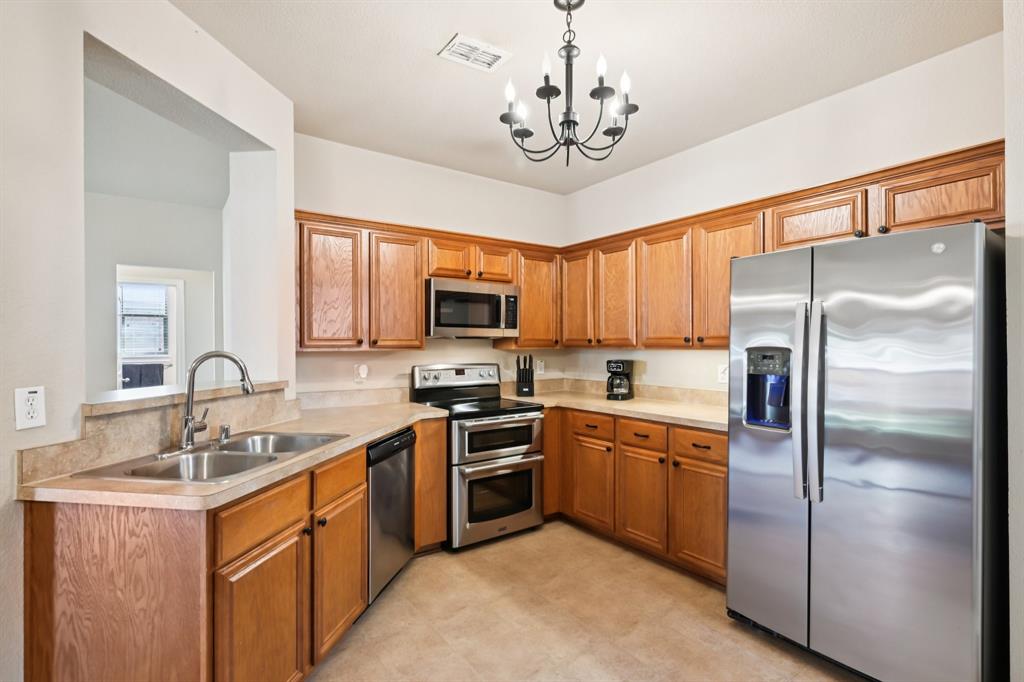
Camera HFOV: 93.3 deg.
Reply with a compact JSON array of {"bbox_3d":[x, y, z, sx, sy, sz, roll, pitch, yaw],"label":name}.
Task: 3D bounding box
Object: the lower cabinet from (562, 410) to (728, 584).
[{"bbox_3d":[0.990,0.926,3.246,0.614,0.885,1.375,0,-1,-35],"label":"lower cabinet"}]

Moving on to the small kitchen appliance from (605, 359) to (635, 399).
[{"bbox_3d":[0.841,0.294,3.739,0.155,0.310,0.210,-1,-1,32],"label":"small kitchen appliance"}]

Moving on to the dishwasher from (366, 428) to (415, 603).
[{"bbox_3d":[-0.912,0.898,2.632,0.600,0.815,0.600,0,-1,10],"label":"dishwasher"}]

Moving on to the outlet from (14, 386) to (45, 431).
[{"bbox_3d":[-1.458,0.203,1.465,0.012,0.122,0.077,0,-1,10],"label":"outlet"}]

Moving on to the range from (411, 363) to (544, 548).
[{"bbox_3d":[-0.248,0.779,3.521,0.760,1.193,0.680,0,-1,-35],"label":"range"}]

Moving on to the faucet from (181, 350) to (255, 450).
[{"bbox_3d":[-1.144,0.233,1.913,0.310,0.387,0.105,0,-1,10],"label":"faucet"}]

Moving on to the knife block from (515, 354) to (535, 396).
[{"bbox_3d":[0.110,0.283,4.045,0.140,0.345,0.155,0,-1,-8],"label":"knife block"}]

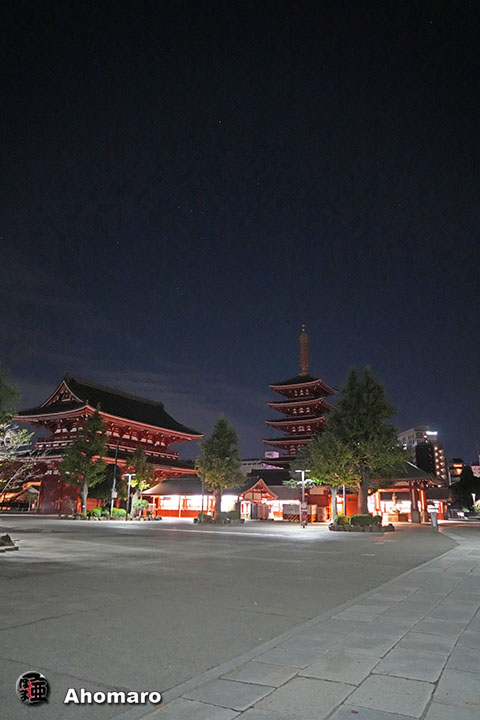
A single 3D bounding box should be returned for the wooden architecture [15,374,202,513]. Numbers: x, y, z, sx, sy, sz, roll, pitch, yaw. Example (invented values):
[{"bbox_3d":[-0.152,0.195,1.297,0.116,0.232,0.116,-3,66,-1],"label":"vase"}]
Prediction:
[{"bbox_3d":[-22.854,16.633,87.906,17.200,22.700,31.000,-9,-19,28],"label":"wooden architecture"}]

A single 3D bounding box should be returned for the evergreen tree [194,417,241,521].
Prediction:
[{"bbox_3d":[-2.254,11.586,51.884,5.100,11.512,5.100,1,-17,0],"label":"evergreen tree"}]

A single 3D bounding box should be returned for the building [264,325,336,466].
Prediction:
[{"bbox_3d":[18.204,15.193,133.733,17.000,53.300,17.000,-9,-19,28],"label":"building"}]

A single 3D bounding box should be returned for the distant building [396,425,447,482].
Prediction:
[{"bbox_3d":[99.550,59.402,256.800,15.000,43.025,26.000,0,-17,3],"label":"distant building"}]

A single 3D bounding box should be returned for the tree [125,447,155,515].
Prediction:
[{"bbox_3d":[-12.469,15.354,60.107,3.900,8.956,3.900,1,-17,0],"label":"tree"}]

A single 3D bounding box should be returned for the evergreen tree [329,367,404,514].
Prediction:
[{"bbox_3d":[9.789,6.736,38.244,6.000,12.978,6.000,1,-17,0],"label":"evergreen tree"}]

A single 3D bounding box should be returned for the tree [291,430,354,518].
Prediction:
[{"bbox_3d":[6.615,9.582,38.403,5.100,7.569,5.000,1,-17,0],"label":"tree"}]

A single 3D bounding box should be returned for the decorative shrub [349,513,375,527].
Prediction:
[{"bbox_3d":[9.035,11.995,35.678,2.000,1.100,1.600,1,-17,0],"label":"decorative shrub"}]

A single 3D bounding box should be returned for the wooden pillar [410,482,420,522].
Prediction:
[{"bbox_3d":[18.296,14.889,50.408,0.750,4.242,0.750,-9,-19,28],"label":"wooden pillar"}]

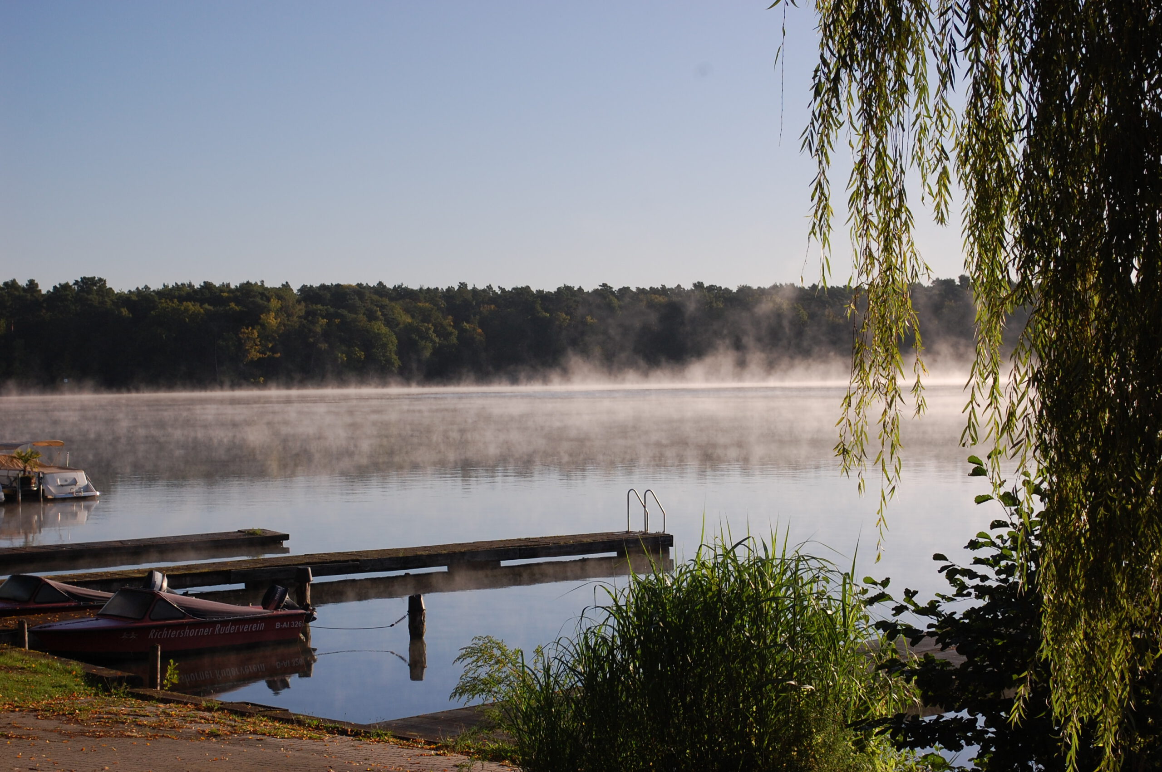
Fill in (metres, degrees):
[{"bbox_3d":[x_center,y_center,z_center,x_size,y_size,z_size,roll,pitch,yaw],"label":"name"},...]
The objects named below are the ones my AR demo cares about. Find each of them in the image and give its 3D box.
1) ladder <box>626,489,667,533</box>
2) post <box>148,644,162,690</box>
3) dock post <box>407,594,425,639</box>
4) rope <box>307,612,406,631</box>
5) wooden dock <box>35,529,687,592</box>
[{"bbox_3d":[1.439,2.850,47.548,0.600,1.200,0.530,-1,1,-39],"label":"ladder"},{"bbox_3d":[-5.062,3.337,25.666,0.145,0.530,0.145,-1,0,0],"label":"post"},{"bbox_3d":[-2.459,3.462,32.353,0.250,0.670,0.250,-1,0,0],"label":"dock post"},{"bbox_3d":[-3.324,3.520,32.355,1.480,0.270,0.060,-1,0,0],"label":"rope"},{"bbox_3d":[-4.808,3.553,42.302,16.000,0.370,1.780,-1,1,-39],"label":"wooden dock"}]

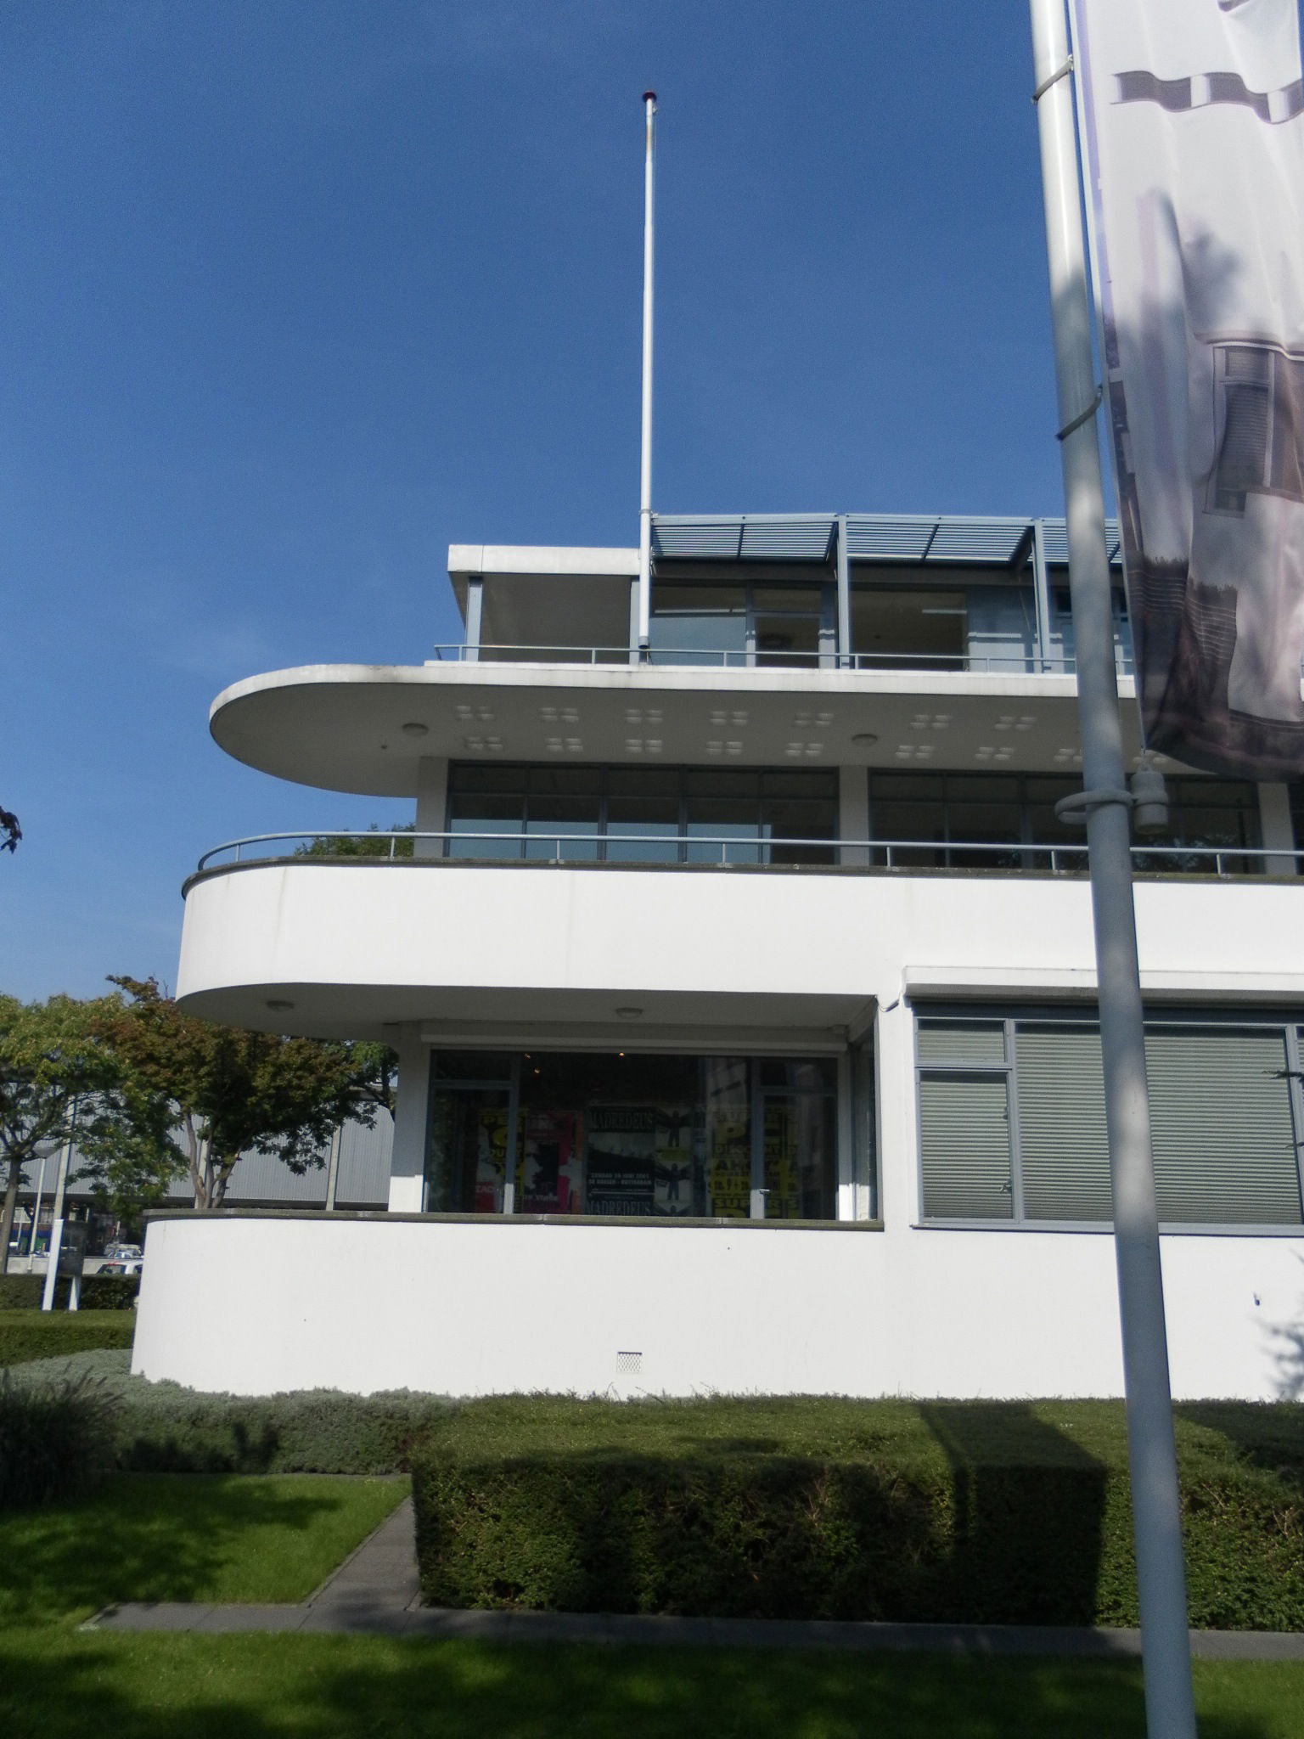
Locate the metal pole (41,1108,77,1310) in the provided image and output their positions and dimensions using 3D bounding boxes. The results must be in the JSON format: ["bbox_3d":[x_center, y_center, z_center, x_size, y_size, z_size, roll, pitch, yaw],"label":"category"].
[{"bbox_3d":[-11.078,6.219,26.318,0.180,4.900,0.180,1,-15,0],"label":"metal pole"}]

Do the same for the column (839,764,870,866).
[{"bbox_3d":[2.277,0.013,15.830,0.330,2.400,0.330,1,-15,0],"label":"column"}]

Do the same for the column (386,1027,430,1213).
[{"bbox_3d":[-2.555,2.880,15.076,0.330,2.450,0.330,1,-15,0],"label":"column"}]

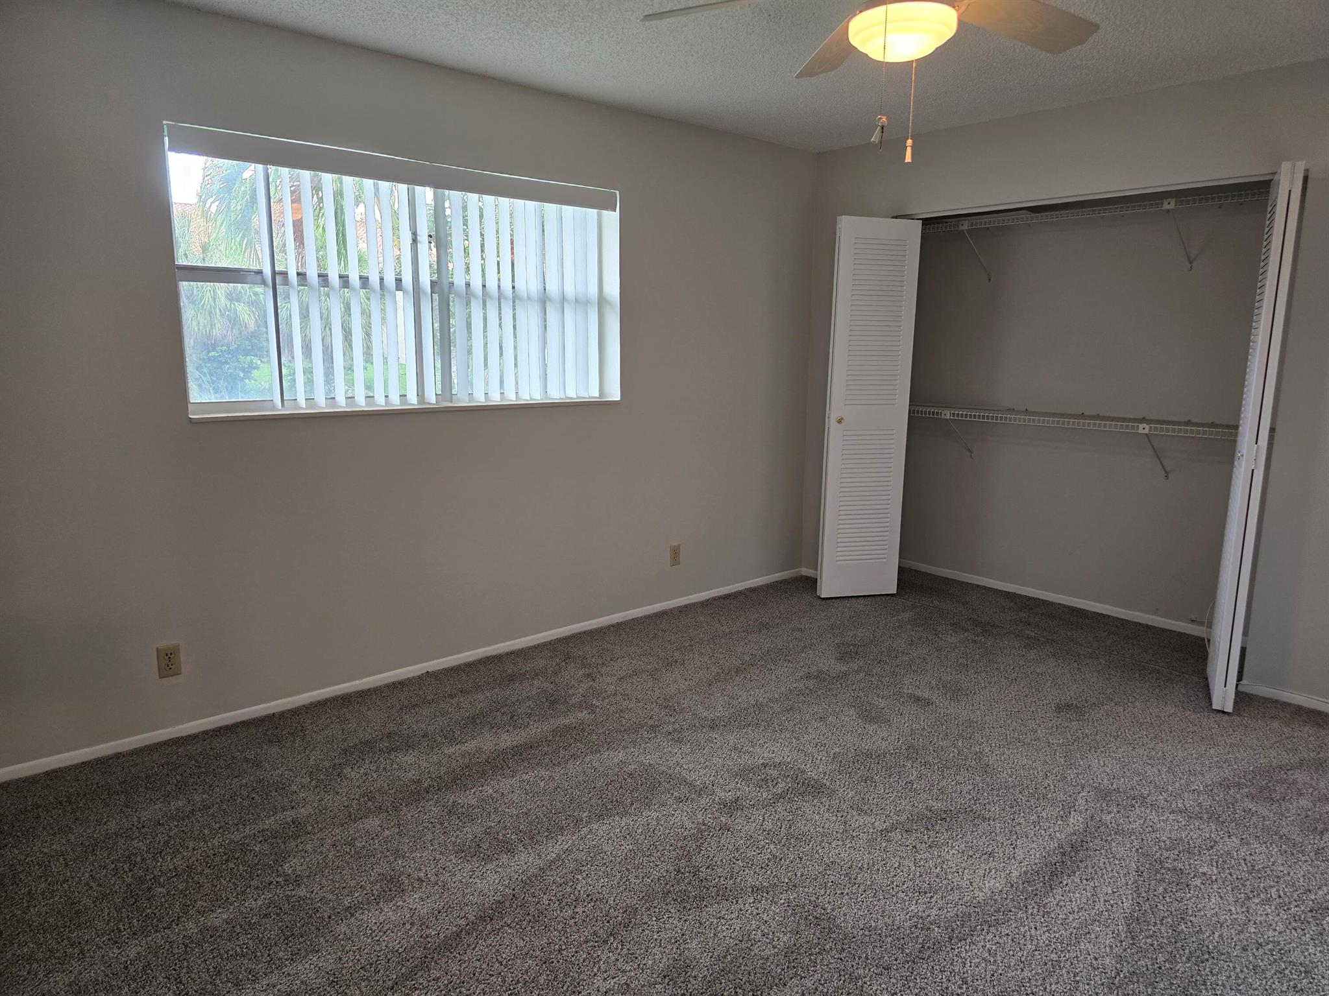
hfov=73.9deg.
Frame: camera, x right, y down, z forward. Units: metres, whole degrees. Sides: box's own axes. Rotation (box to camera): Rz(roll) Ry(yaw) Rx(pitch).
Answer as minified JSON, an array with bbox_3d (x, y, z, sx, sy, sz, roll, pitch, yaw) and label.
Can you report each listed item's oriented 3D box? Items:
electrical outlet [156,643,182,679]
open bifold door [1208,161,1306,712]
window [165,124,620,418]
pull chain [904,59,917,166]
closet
[{"bbox_3d":[-1.724,0.570,3.076,0.070,0.115,0.010,-8,13,-41],"label":"electrical outlet"},{"bbox_3d":[2.290,-0.205,3.446,0.068,2.020,0.452,6,11,28],"label":"open bifold door"},{"bbox_3d":[-0.954,-0.846,3.593,1.880,0.961,0.150,-8,13,-41],"label":"window"},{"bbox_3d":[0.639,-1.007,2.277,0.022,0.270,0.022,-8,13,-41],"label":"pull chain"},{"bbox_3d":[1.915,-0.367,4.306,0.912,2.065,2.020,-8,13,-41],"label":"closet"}]

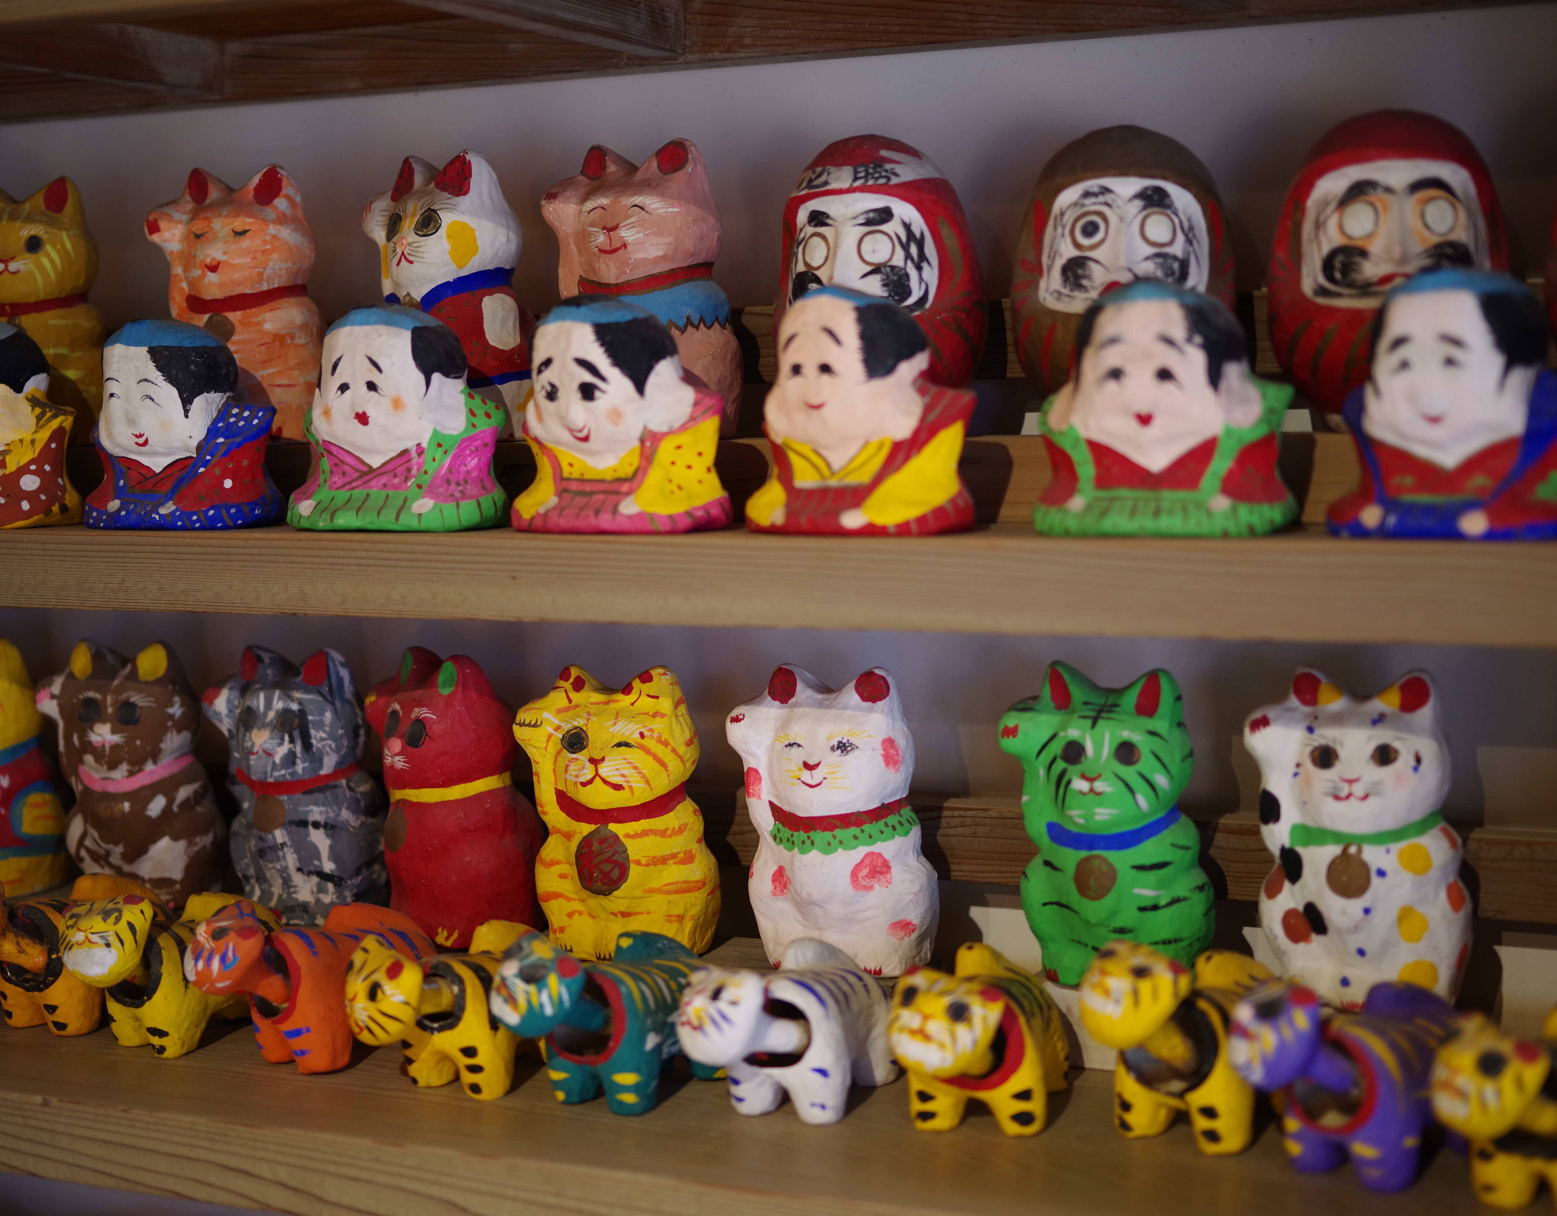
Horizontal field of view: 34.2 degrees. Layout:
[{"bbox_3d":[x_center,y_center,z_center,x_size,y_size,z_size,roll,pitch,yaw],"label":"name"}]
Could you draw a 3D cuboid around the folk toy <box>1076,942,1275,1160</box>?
[{"bbox_3d":[0.152,0.152,0.900,0.050,0.064,0.103,2,6,35],"label":"folk toy"}]

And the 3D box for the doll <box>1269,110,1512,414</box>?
[{"bbox_3d":[0.241,-0.134,1.000,0.093,0.121,0.090,0,5,11],"label":"doll"}]

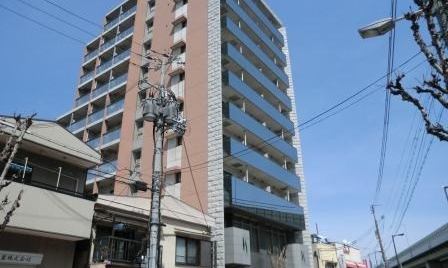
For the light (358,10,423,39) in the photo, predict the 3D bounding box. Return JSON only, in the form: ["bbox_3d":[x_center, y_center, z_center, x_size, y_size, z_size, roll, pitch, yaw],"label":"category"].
[{"bbox_3d":[3.905,-2.619,8.176,1.411,0.220,0.330,-16,-30,39],"label":"light"}]

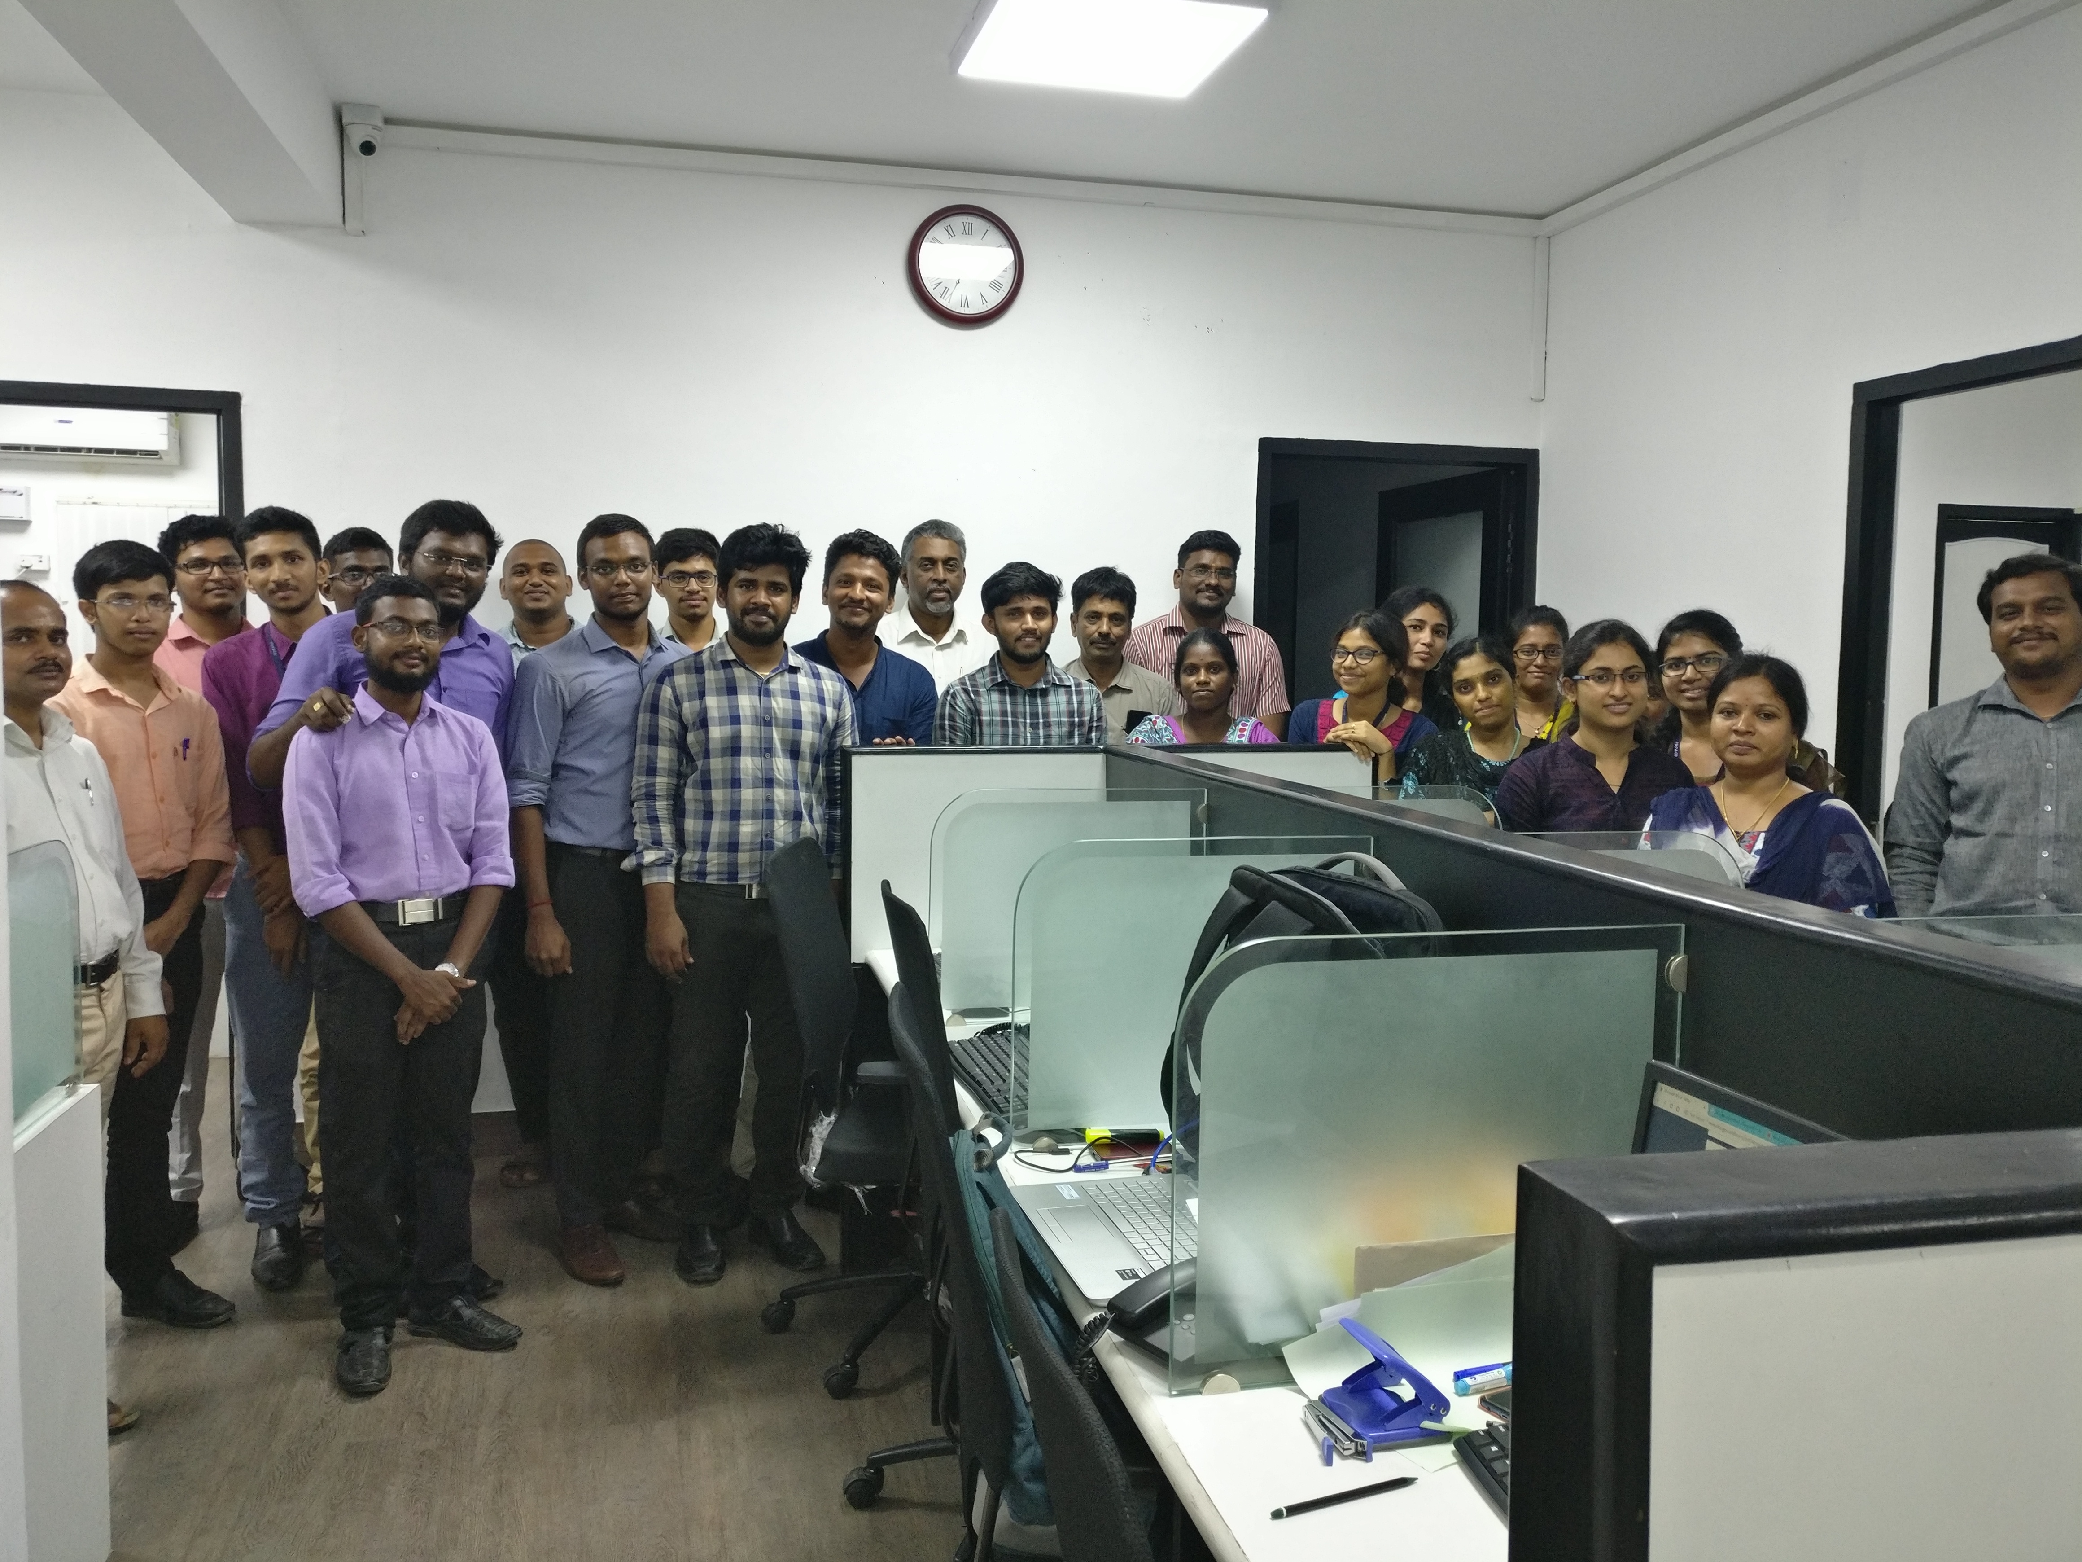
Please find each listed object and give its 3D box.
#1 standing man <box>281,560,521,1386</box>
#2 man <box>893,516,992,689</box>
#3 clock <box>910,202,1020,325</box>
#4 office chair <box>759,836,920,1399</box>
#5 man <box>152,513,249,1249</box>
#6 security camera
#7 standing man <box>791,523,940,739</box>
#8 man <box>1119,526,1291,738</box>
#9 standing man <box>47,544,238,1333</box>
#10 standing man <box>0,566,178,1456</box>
[{"bbox_3d":[-1.301,0.378,3.431,0.480,1.577,0.340,-2,6,-30],"label":"standing man"},{"bbox_3d":[-0.269,0.207,4.460,0.500,1.771,0.290,0,5,-7],"label":"man"},{"bbox_3d":[-0.215,-1.462,4.768,0.336,0.336,0.045,0,5,-12],"label":"clock"},{"bbox_3d":[-0.241,0.658,3.480,0.630,1.040,0.620,1,5,-1],"label":"office chair"},{"bbox_3d":[-2.011,0.240,4.032,0.480,1.729,0.300,-2,6,-30],"label":"man"},{"bbox_3d":[-1.758,-1.682,4.365,0.110,0.135,0.120,-2,6,-33],"label":"security camera"},{"bbox_3d":[-0.444,0.249,4.195,0.500,1.727,0.300,0,5,-8],"label":"standing man"},{"bbox_3d":[0.459,0.205,4.632,0.500,1.767,0.290,1,5,-2],"label":"man"},{"bbox_3d":[-1.902,0.327,3.572,0.470,1.637,0.310,-3,6,-40],"label":"standing man"},{"bbox_3d":[-1.782,0.414,3.088,0.320,1.548,0.470,5,6,40],"label":"standing man"}]

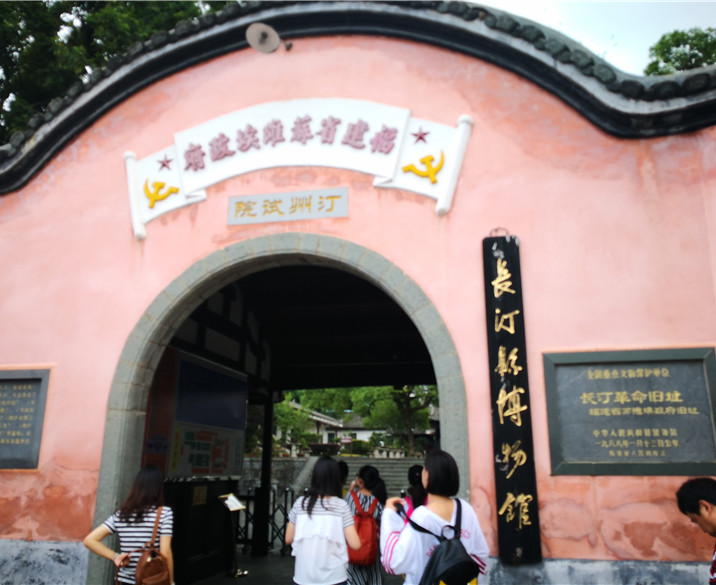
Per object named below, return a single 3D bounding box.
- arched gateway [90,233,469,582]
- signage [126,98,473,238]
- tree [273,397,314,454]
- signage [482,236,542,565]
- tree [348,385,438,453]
[{"bbox_3d":[-0.681,1.214,5.250,3.190,3.570,0.360,-3,-16,11],"label":"arched gateway"},{"bbox_3d":[-0.663,-1.203,5.721,3.468,1.329,0.100,-3,-16,11],"label":"signage"},{"bbox_3d":[-2.839,5.551,25.585,2.100,2.500,1.900,-3,-16,11],"label":"tree"},{"bbox_3d":[1.204,0.766,4.796,0.297,2.510,0.070,-3,-16,11],"label":"signage"},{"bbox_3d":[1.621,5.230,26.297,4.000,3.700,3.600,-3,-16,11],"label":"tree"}]

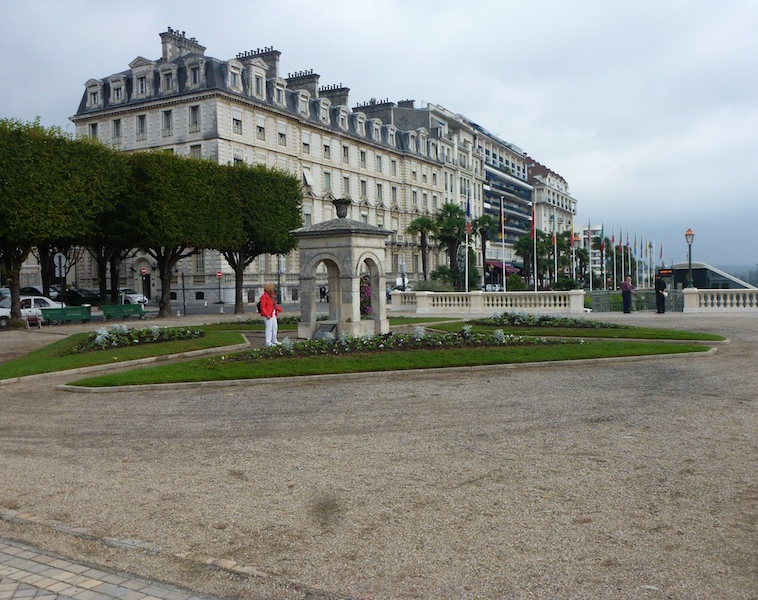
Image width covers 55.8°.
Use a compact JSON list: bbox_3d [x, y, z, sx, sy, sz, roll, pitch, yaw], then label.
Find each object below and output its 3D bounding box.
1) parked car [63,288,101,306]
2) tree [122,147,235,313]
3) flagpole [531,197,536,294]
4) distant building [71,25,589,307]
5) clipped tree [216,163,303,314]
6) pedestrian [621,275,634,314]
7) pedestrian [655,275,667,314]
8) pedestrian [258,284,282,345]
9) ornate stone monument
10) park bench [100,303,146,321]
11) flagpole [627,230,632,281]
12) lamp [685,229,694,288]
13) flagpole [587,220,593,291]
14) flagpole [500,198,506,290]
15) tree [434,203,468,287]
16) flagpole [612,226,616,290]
[{"bbox_3d":[-25.377,-0.211,60.500,4.150,1.460,1.780,0,2,32],"label":"parked car"},{"bbox_3d":[-10.652,-3.142,36.600,4.900,7.800,5.200,0,2,30],"label":"tree"},{"bbox_3d":[9.801,-3.016,45.300,0.130,6.700,0.130,-1,2,0],"label":"flagpole"},{"bbox_3d":[11.100,-14.232,124.500,19.000,25.500,142.000,-1,2,27],"label":"distant building"},{"bbox_3d":[-7.622,-3.261,40.300,4.900,8.100,4.900,-1,2,28],"label":"clipped tree"},{"bbox_3d":[11.100,-0.246,32.000,0.500,1.700,0.500,-2,2,-10],"label":"pedestrian"},{"bbox_3d":[12.343,-0.251,31.300,0.420,1.720,0.500,-1,2,22],"label":"pedestrian"},{"bbox_3d":[-2.782,0.381,18.200,0.550,1.640,0.520,-1,2,16],"label":"pedestrian"},{"bbox_3d":[-1.050,-0.953,21.200,2.200,4.080,2.200,0,2,31],"label":"ornate stone monument"},{"bbox_3d":[-12.885,0.665,36.200,0.650,0.770,2.450,-1,2,28],"label":"park bench"},{"bbox_3d":[27.679,-4.422,79.000,0.130,6.600,0.130,-1,2,0],"label":"flagpole"},{"bbox_3d":[14.196,-1.903,32.700,0.420,2.720,0.420,-1,2,0],"label":"lamp"},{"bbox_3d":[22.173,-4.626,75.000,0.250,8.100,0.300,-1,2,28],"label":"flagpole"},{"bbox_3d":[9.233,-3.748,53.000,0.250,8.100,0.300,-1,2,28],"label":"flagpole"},{"bbox_3d":[5.971,-3.934,59.000,3.100,8.300,3.100,-1,2,28],"label":"tree"},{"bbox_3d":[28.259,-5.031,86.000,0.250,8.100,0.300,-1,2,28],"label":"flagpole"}]

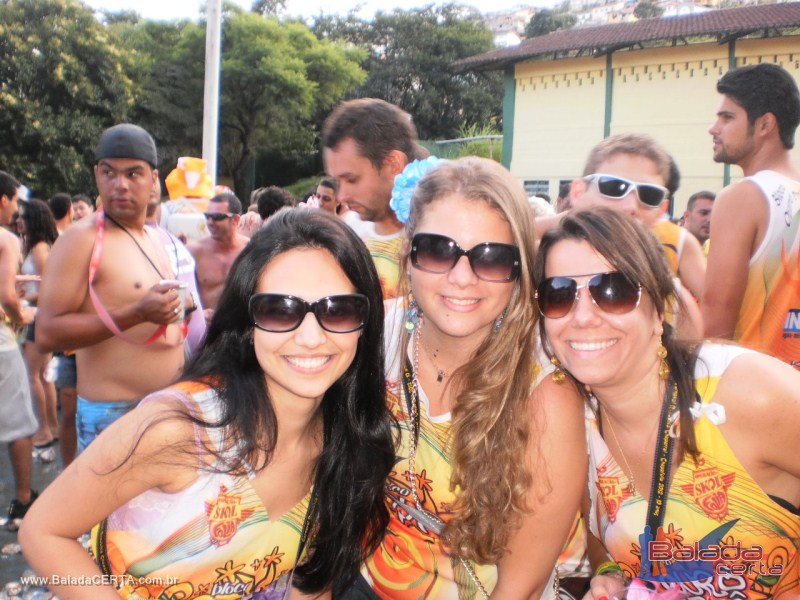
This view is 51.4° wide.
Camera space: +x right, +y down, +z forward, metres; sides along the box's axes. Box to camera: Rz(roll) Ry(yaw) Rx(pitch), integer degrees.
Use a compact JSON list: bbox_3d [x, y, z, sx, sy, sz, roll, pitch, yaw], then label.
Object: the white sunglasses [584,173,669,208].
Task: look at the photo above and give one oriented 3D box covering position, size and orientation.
[{"bbox_3d":[0.421,-0.207,1.580,0.142,0.046,0.140,12,2,-5],"label":"white sunglasses"}]

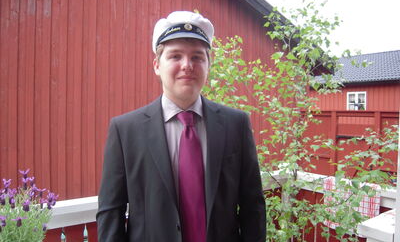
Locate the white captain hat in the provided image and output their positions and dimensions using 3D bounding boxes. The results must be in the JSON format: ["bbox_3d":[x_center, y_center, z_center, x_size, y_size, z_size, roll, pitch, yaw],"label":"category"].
[{"bbox_3d":[-0.055,-0.293,1.120,0.213,0.125,0.260,1,-12,-10],"label":"white captain hat"}]

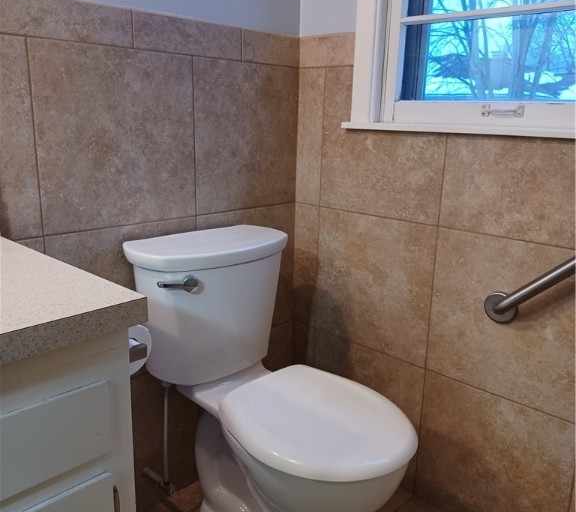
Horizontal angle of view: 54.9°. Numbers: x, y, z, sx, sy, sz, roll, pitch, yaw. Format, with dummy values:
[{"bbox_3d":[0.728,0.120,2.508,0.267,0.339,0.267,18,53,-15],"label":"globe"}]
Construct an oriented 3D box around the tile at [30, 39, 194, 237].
[{"bbox_3d":[-0.386,-0.273,1.295,0.011,0.400,0.400,14,19,42],"label":"tile"}]

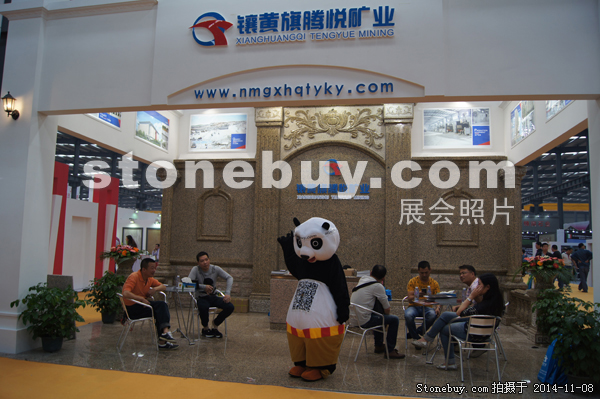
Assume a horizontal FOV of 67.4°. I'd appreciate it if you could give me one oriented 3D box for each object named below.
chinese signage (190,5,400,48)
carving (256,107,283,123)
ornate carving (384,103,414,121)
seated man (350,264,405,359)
[{"bbox_3d":[-0.149,-2.084,5.351,2.470,0.450,0.060,1,-5,11],"label":"chinese signage"},{"bbox_3d":[-0.685,-1.906,10.288,0.570,0.340,0.200,0,-5,10],"label":"carving"},{"bbox_3d":[2.150,-1.865,9.782,0.590,0.350,0.200,0,-5,10],"label":"ornate carving"},{"bbox_3d":[1.027,1.500,6.132,0.800,1.220,0.520,4,-6,-28],"label":"seated man"}]

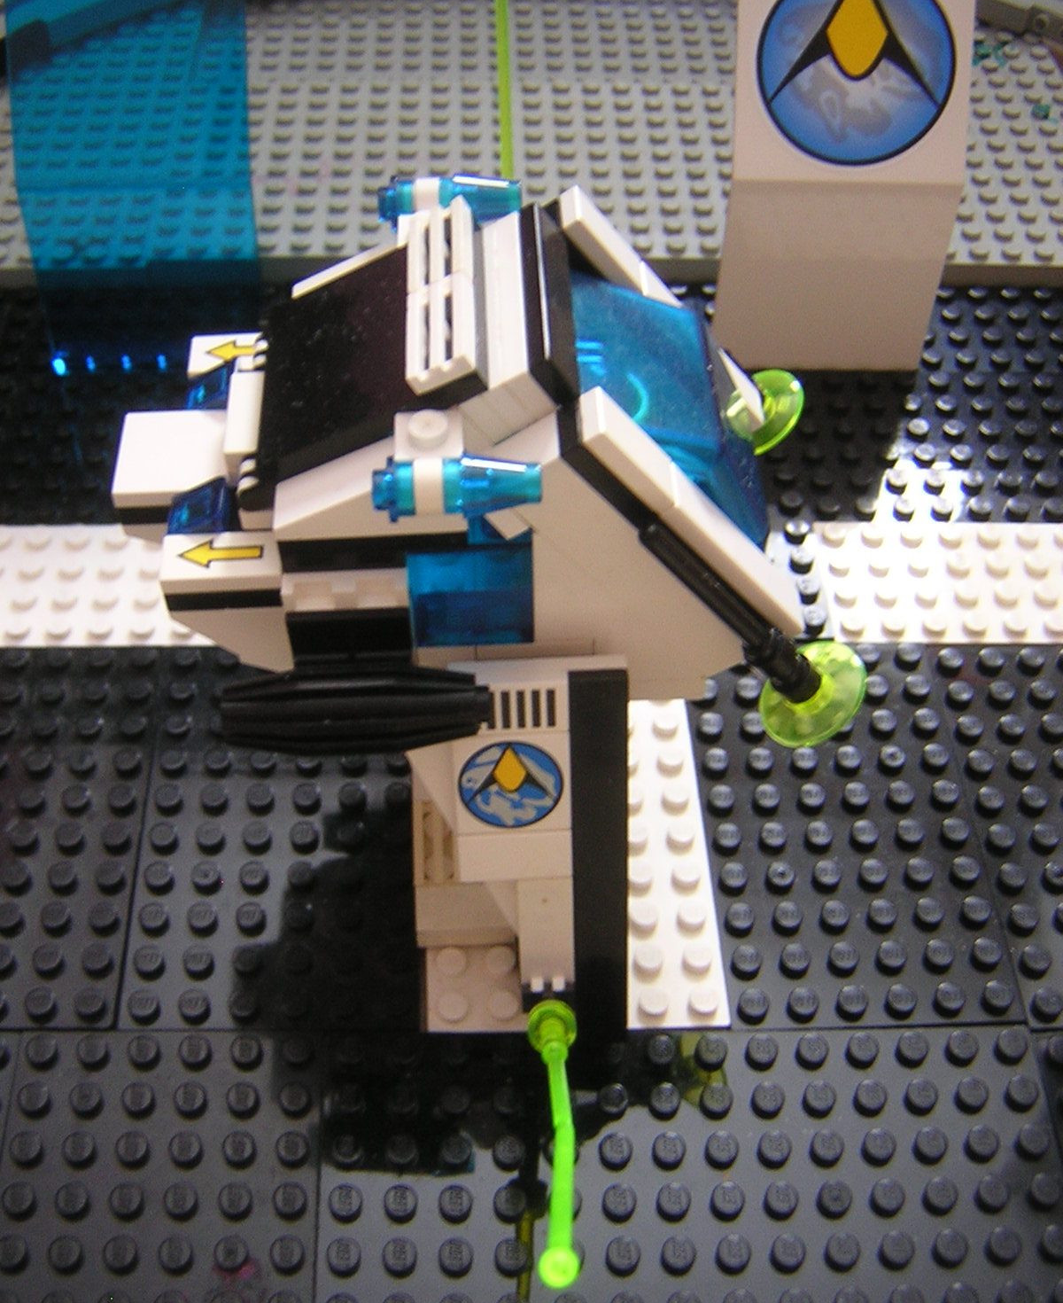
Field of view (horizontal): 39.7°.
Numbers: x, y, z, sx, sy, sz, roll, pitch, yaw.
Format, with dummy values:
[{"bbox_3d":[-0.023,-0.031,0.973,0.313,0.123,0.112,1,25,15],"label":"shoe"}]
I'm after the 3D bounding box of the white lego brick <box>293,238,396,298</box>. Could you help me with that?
[{"bbox_3d":[-0.023,-0.053,0.214,0.024,0.010,0.008,-2,53,-1],"label":"white lego brick"}]

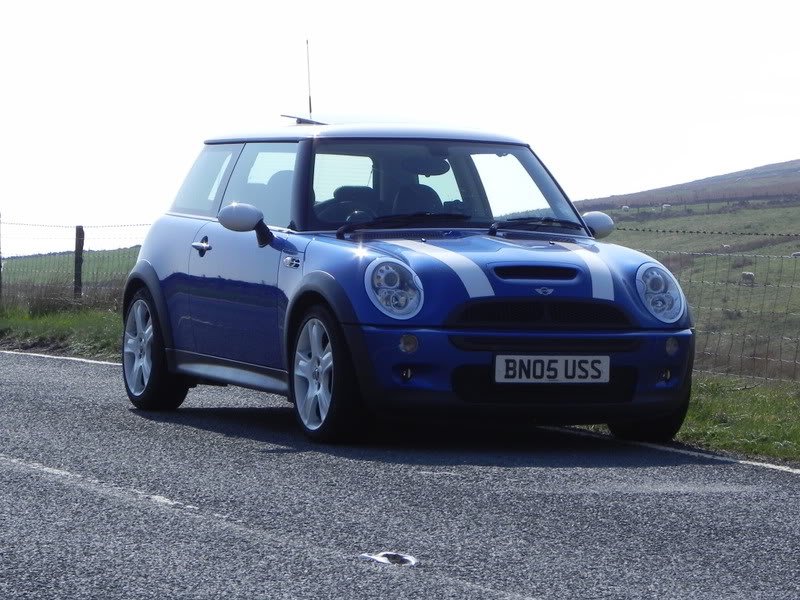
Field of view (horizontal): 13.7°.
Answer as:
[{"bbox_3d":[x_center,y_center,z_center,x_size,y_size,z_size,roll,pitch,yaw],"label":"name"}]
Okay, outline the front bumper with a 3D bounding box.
[{"bbox_3d":[0.567,0.307,13.924,1.650,0.410,0.390,1,1,-22],"label":"front bumper"}]

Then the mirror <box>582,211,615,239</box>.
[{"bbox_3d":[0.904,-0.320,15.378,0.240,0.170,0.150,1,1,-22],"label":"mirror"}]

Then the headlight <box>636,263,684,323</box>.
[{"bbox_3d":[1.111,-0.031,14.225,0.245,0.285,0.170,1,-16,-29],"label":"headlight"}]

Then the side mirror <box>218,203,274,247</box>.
[{"bbox_3d":[-0.677,-0.336,14.739,0.240,0.185,0.155,1,1,-22],"label":"side mirror"}]

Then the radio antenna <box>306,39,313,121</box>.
[{"bbox_3d":[-0.447,-1.079,16.475,0.020,0.435,0.025,1,-9,-22],"label":"radio antenna"}]

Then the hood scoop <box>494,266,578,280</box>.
[{"bbox_3d":[0.565,-0.114,13.942,0.395,0.070,0.110,1,-7,-22],"label":"hood scoop"}]

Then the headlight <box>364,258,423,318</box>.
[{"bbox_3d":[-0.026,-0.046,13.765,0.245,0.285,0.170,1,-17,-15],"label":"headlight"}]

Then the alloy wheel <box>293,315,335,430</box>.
[{"bbox_3d":[-0.273,0.312,14.038,0.200,0.475,0.475,1,1,-22],"label":"alloy wheel"}]

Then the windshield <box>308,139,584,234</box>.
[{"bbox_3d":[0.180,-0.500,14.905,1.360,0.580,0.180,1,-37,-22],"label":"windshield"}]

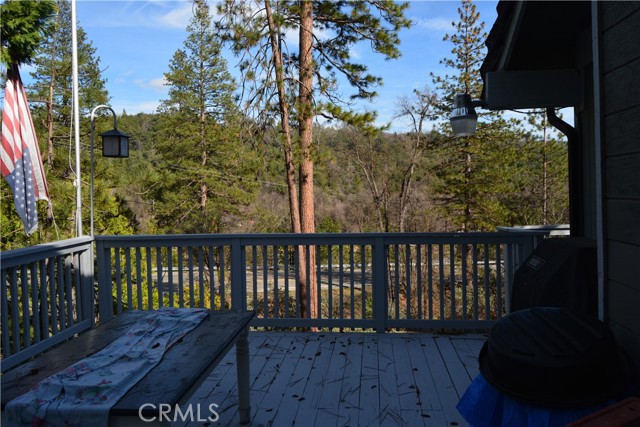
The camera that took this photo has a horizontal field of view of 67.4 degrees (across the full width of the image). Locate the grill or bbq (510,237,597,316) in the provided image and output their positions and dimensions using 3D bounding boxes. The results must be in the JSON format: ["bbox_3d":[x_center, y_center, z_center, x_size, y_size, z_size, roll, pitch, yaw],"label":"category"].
[{"bbox_3d":[1.810,0.756,3.421,0.580,1.090,0.700,-1,3,6],"label":"grill or bbq"}]

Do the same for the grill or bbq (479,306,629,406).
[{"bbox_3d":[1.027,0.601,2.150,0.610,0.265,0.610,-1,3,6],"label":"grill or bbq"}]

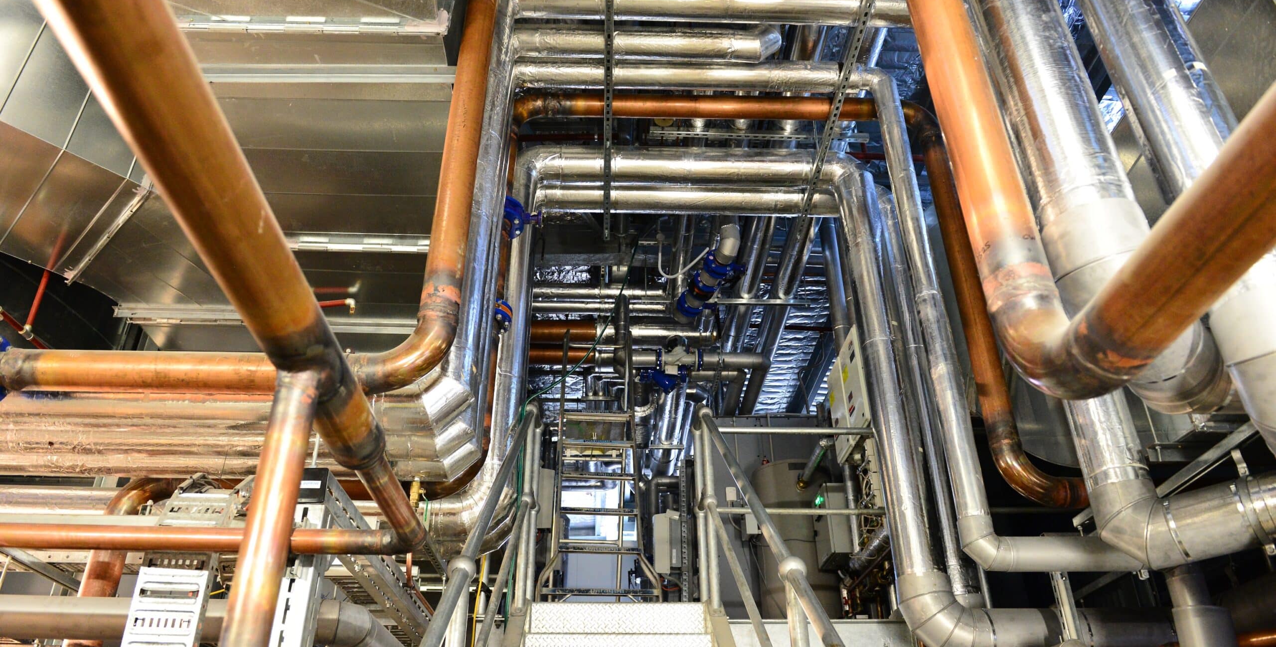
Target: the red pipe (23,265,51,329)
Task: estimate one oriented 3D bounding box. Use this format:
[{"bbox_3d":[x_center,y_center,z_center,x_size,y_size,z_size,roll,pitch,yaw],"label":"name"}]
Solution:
[{"bbox_3d":[-4.114,-0.164,5.837,0.035,0.510,0.035,-3,-29,-2],"label":"red pipe"}]

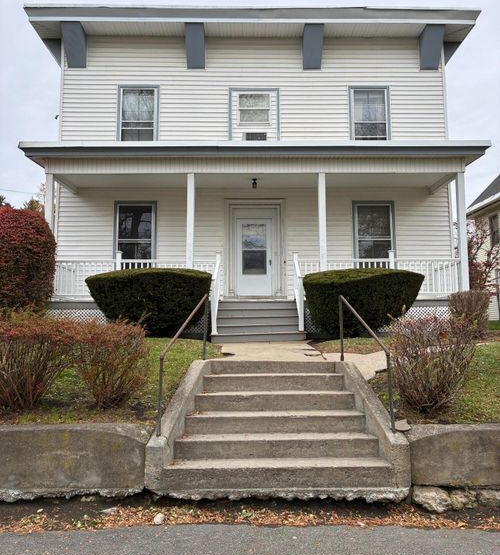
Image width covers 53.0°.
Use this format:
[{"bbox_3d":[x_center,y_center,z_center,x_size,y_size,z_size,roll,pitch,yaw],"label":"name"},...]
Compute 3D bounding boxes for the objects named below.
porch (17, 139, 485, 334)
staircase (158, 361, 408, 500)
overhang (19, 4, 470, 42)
[{"bbox_3d":[0.139,-0.703,12.020,10.556,4.350,2.150,0,-6,-1],"label":"porch"},{"bbox_3d":[0.259,1.504,5.433,2.388,1.120,1.720,0,-6,-1],"label":"staircase"},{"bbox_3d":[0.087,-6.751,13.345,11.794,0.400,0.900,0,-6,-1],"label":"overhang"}]

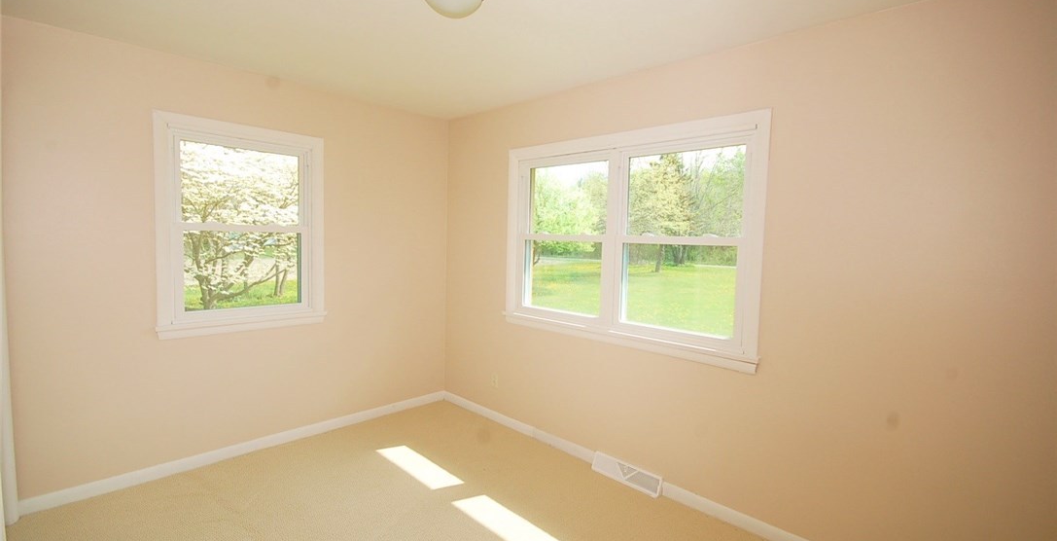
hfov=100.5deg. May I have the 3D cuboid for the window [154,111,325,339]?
[{"bbox_3d":[-1.785,-0.259,2.808,0.920,1.292,0.085,-2,6,-44],"label":"window"}]

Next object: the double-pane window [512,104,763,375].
[{"bbox_3d":[0.510,-0.192,2.749,1.773,1.292,0.085,5,6,42],"label":"double-pane window"}]

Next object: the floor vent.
[{"bbox_3d":[0.599,1.233,2.690,0.454,0.116,0.070,5,6,42],"label":"floor vent"}]

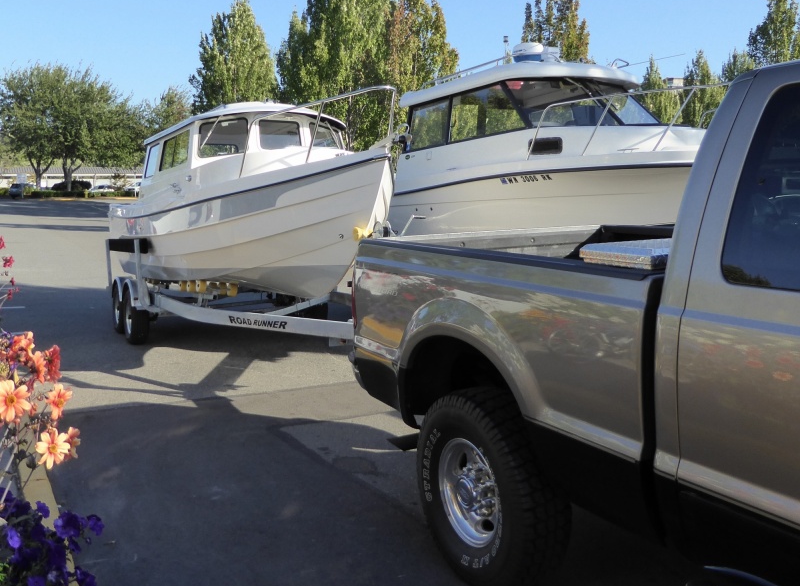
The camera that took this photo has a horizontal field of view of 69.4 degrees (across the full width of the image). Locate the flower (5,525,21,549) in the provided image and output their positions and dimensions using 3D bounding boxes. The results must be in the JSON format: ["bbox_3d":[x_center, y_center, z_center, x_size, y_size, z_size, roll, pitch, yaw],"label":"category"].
[{"bbox_3d":[-0.885,0.559,1.320,0.050,0.055,0.038,-8,13,-36],"label":"flower"}]

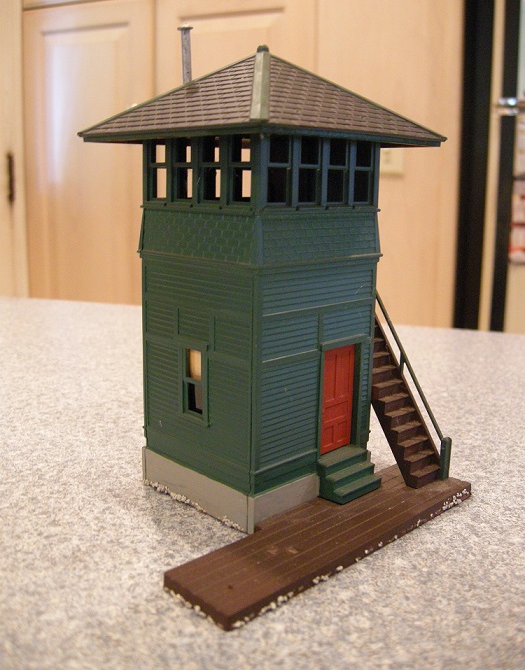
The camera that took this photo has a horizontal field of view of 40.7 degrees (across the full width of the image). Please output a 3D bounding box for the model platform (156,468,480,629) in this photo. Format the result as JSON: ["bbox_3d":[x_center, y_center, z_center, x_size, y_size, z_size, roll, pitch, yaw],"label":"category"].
[{"bbox_3d":[0.016,0.042,0.154,0.080,0.003,0.020,-11,17,-43],"label":"model platform"}]

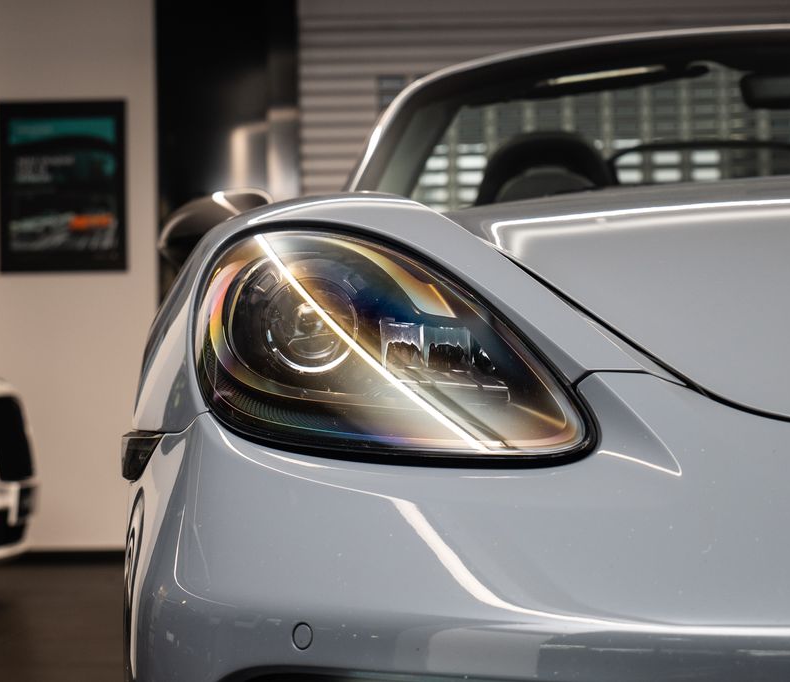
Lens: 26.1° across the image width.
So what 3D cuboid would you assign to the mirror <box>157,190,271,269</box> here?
[{"bbox_3d":[-0.245,-0.146,2.470,0.205,0.145,0.120,-1,-2,6],"label":"mirror"}]

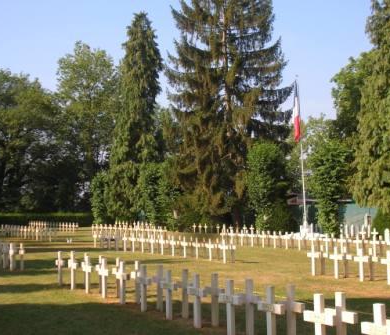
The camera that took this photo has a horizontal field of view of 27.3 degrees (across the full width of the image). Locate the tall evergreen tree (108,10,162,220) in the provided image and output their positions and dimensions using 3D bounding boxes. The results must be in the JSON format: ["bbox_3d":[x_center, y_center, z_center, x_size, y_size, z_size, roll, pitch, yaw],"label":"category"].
[{"bbox_3d":[-6.124,-4.941,82.500,5.800,22.000,5.800,-1,-3,0],"label":"tall evergreen tree"}]

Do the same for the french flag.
[{"bbox_3d":[6.433,-3.514,50.300,0.500,3.800,0.350,-1,-3,0],"label":"french flag"}]

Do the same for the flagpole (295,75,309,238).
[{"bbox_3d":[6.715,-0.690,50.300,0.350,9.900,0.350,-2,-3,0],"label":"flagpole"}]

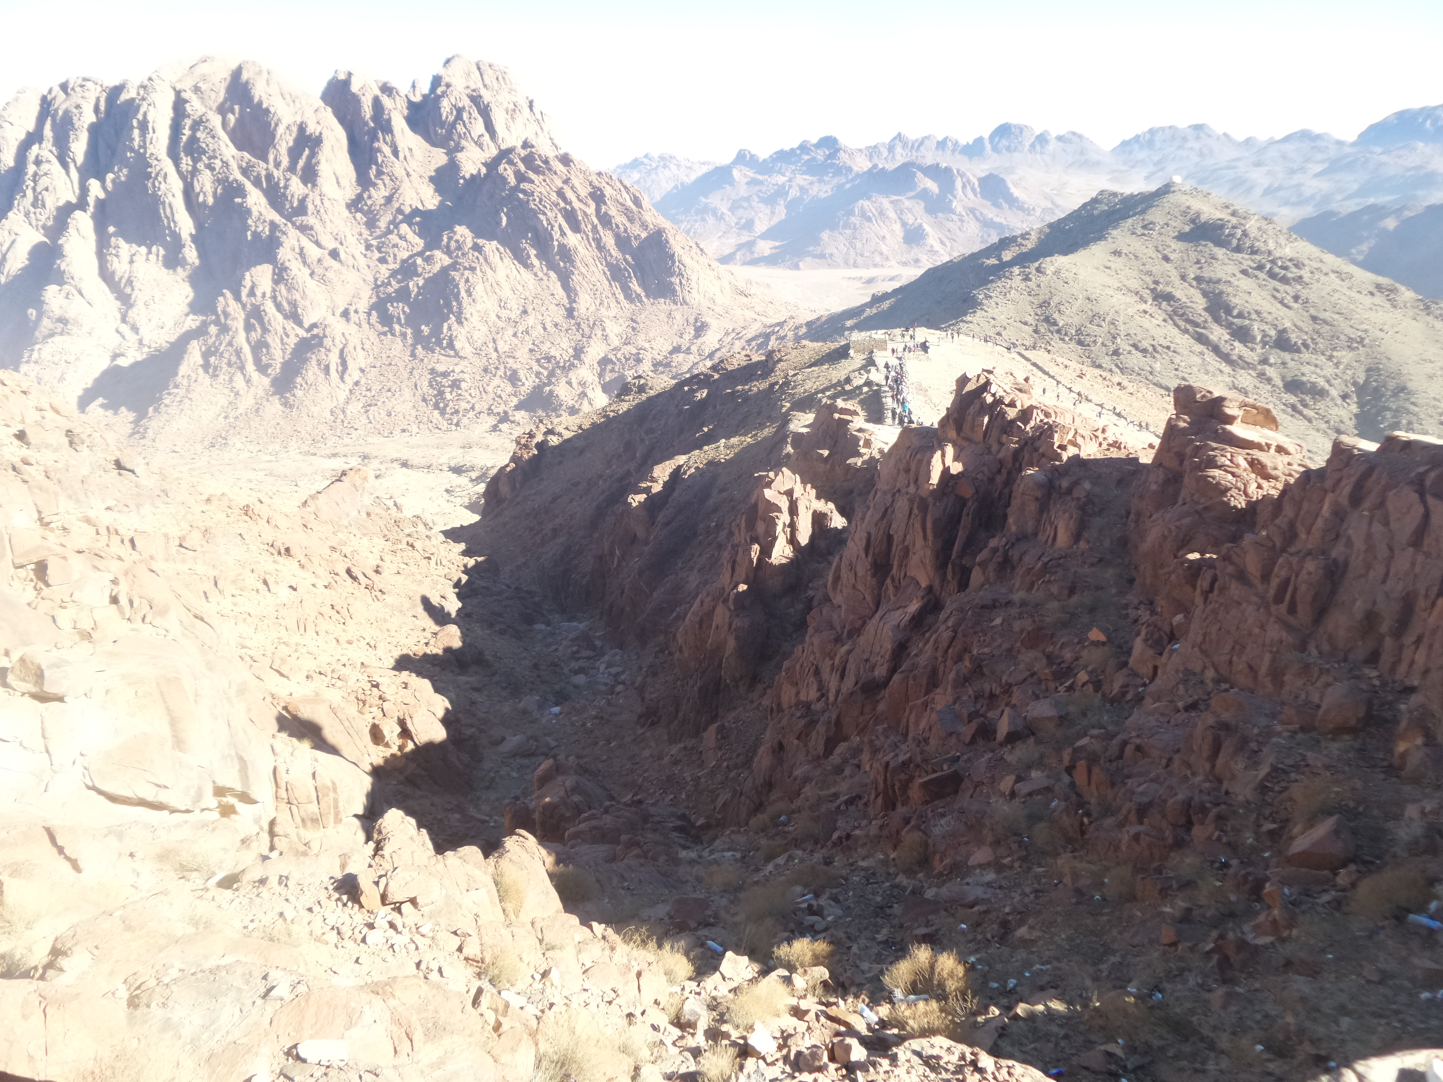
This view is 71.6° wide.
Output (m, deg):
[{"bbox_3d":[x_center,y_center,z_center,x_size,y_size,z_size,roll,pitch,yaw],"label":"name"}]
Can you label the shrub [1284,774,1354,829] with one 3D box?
[{"bbox_3d":[7.352,3.201,12.300,0.820,0.600,0.750,0,23,0],"label":"shrub"}]

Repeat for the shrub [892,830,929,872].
[{"bbox_3d":[2.707,4.447,14.300,0.500,0.560,0.500,0,23,0],"label":"shrub"}]

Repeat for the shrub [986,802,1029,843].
[{"bbox_3d":[4.227,4.169,14.800,0.620,0.550,0.580,0,23,0],"label":"shrub"}]

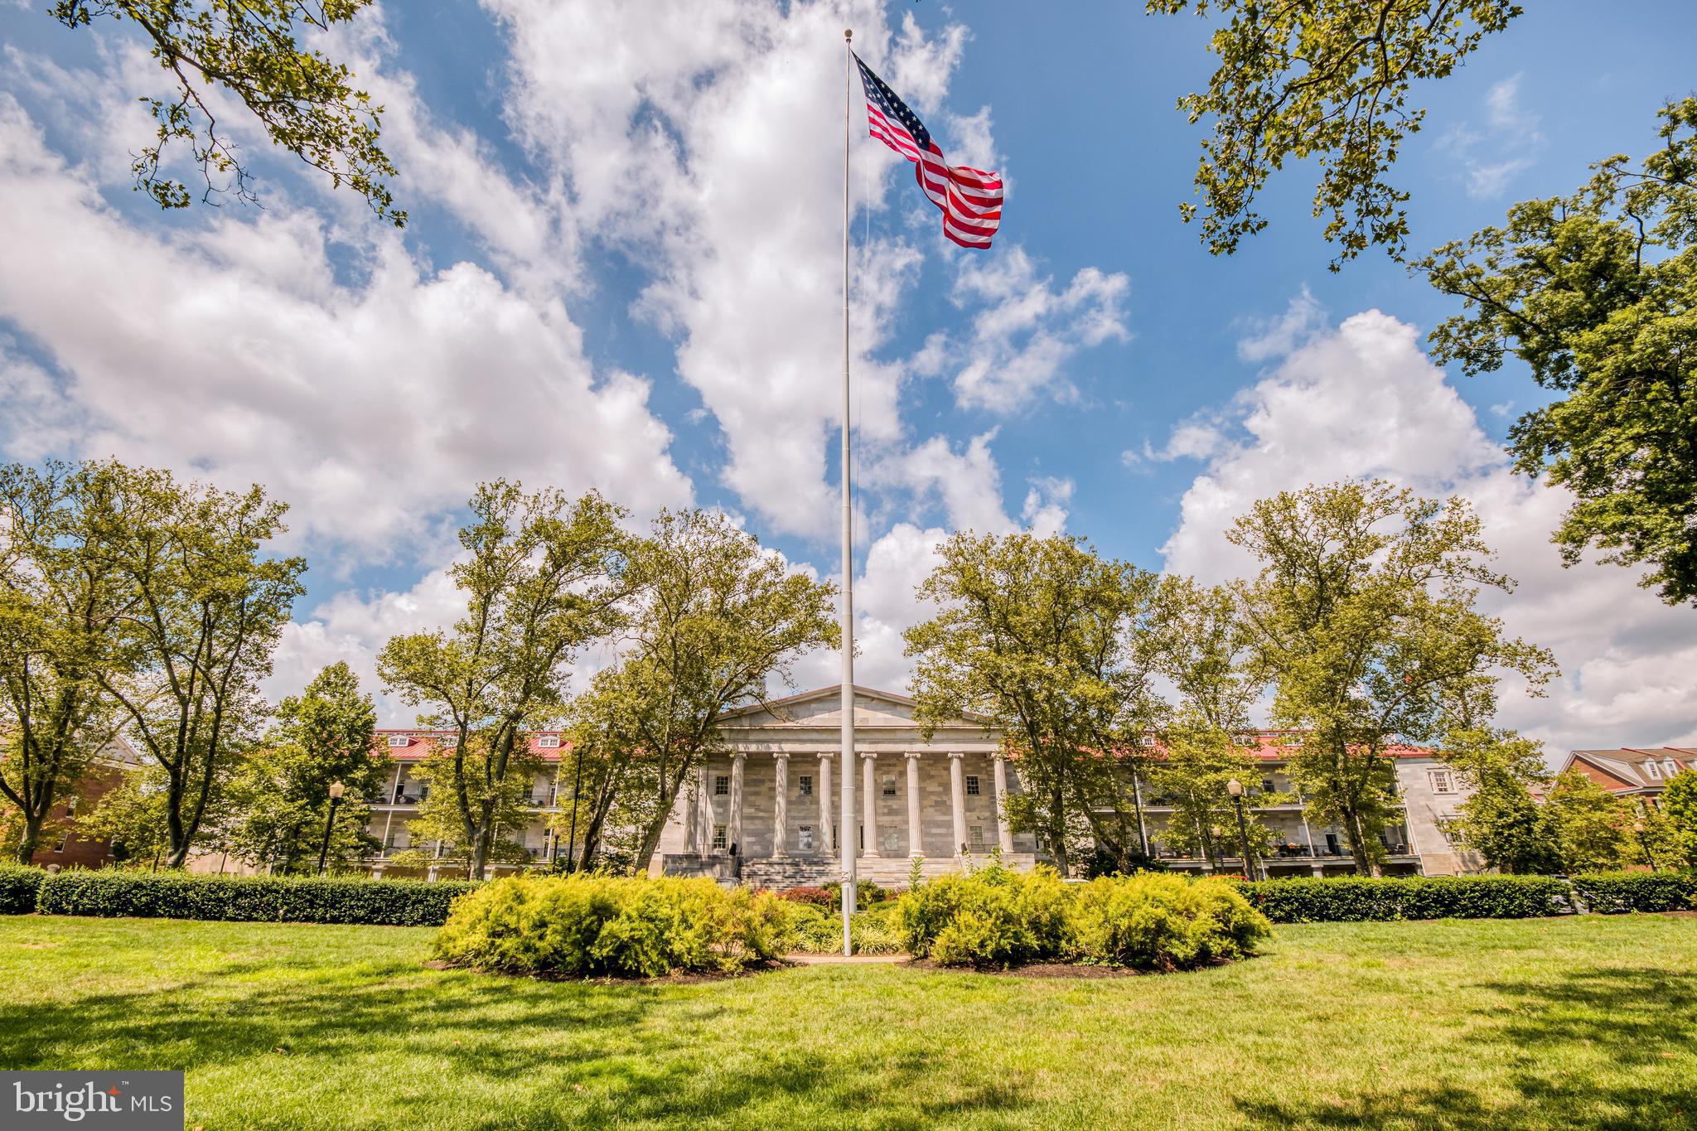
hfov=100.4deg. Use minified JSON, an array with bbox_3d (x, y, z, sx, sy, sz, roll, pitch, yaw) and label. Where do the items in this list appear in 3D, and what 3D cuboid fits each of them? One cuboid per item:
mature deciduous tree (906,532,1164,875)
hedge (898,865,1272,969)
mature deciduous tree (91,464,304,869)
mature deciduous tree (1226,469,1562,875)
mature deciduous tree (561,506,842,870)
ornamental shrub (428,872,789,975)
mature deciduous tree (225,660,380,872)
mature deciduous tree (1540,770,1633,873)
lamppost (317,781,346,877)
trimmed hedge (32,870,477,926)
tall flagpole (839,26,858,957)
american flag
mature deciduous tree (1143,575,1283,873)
[{"bbox_3d":[6.919,5.075,26.781,9.387,12.534,8.918,0,-19,0],"label":"mature deciduous tree"},{"bbox_3d":[3.868,5.990,12.245,5.850,1.350,2.700,0,-22,0],"label":"hedge"},{"bbox_3d":[-25.172,3.412,27.405,6.200,15.838,6.000,0,-19,0],"label":"mature deciduous tree"},{"bbox_3d":[20.382,4.022,27.116,9.559,14.655,9.081,0,-19,0],"label":"mature deciduous tree"},{"bbox_3d":[-5.572,4.629,26.956,10.183,13.411,9.674,0,-19,0],"label":"mature deciduous tree"},{"bbox_3d":[-3.468,5.353,10.649,5.279,1.274,2.800,0,-19,0],"label":"ornamental shrub"},{"bbox_3d":[-24.553,9.342,31.847,5.900,10.303,5.900,0,-22,0],"label":"mature deciduous tree"},{"bbox_3d":[37.101,13.197,35.585,4.000,5.627,4.000,0,-22,0],"label":"mature deciduous tree"},{"bbox_3d":[-14.767,8.017,19.975,0.420,3.666,0.420,0,-22,0],"label":"lamppost"},{"bbox_3d":[-15.049,8.529,18.093,12.370,1.000,1.100,-4,-22,9],"label":"trimmed hedge"},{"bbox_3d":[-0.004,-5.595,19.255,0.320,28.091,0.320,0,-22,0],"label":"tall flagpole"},{"bbox_3d":[2.446,-13.319,22.340,4.462,7.488,1.500,0,-22,0],"label":"american flag"},{"bbox_3d":[16.267,6.831,31.449,5.600,12.817,5.400,0,-19,0],"label":"mature deciduous tree"}]

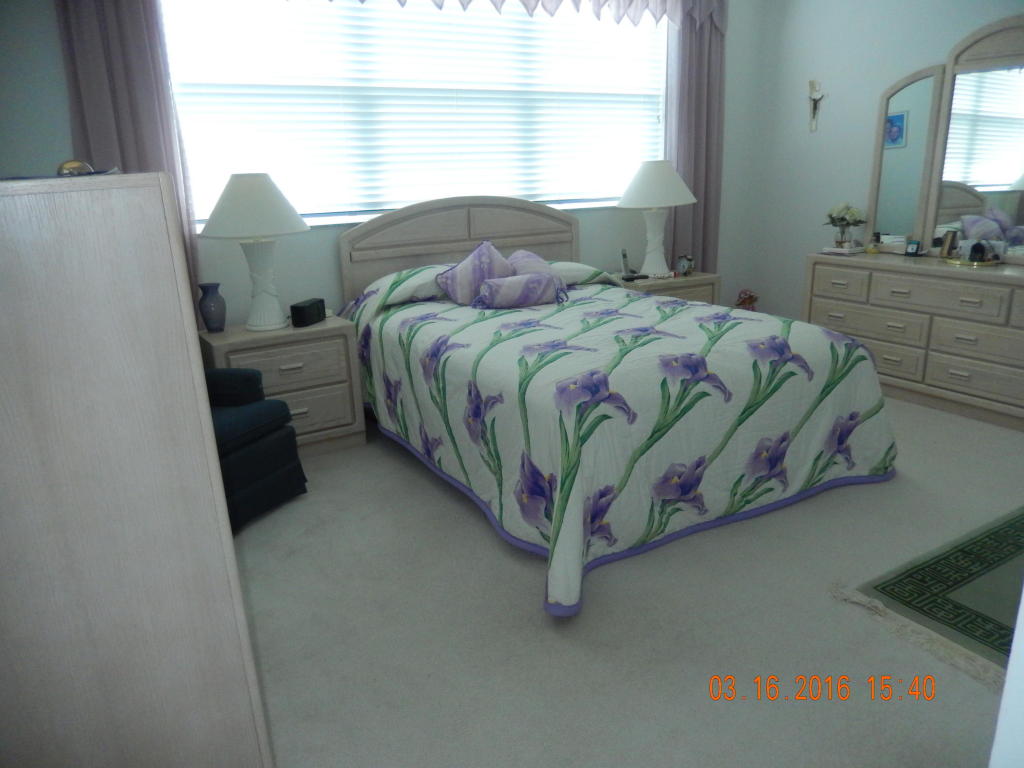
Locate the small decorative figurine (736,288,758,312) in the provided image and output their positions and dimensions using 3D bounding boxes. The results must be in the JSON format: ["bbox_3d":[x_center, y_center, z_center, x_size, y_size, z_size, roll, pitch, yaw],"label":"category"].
[{"bbox_3d":[1.751,-0.615,5.506,0.160,0.210,0.140,3,17,15],"label":"small decorative figurine"}]

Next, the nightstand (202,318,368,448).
[{"bbox_3d":[-1.212,0.018,3.936,0.694,0.643,0.462,-11,18,-28],"label":"nightstand"}]

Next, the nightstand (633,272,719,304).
[{"bbox_3d":[1.015,-0.407,5.139,0.690,0.643,0.460,-11,18,-28],"label":"nightstand"}]

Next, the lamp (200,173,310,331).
[{"bbox_3d":[-1.290,-0.672,3.781,0.530,0.773,0.530,-11,18,-28],"label":"lamp"}]

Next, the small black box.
[{"bbox_3d":[-1.075,-0.375,3.920,0.080,0.112,0.185,4,17,20],"label":"small black box"}]

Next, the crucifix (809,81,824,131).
[{"bbox_3d":[2.121,-1.934,5.144,0.040,0.340,0.145,-11,18,-28],"label":"crucifix"}]

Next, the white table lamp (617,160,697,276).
[{"bbox_3d":[0.977,-1.105,5.006,0.530,0.773,0.530,-2,16,1],"label":"white table lamp"}]

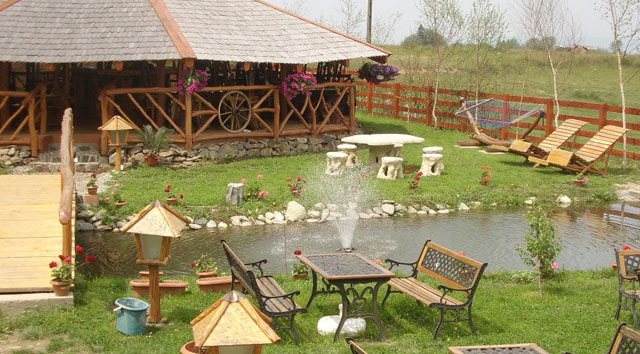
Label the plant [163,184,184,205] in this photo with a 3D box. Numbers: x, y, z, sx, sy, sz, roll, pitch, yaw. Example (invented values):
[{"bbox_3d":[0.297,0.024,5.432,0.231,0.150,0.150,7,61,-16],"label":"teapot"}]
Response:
[{"bbox_3d":[-2.494,0.297,13.800,0.340,0.330,0.300,1,8,0],"label":"plant"}]

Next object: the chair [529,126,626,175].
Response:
[{"bbox_3d":[5.652,-0.567,17.753,1.950,1.000,0.720,-1,8,-20],"label":"chair"}]

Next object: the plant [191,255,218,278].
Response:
[{"bbox_3d":[-1.454,1.167,10.347,0.340,0.320,0.300,1,8,-8],"label":"plant"}]

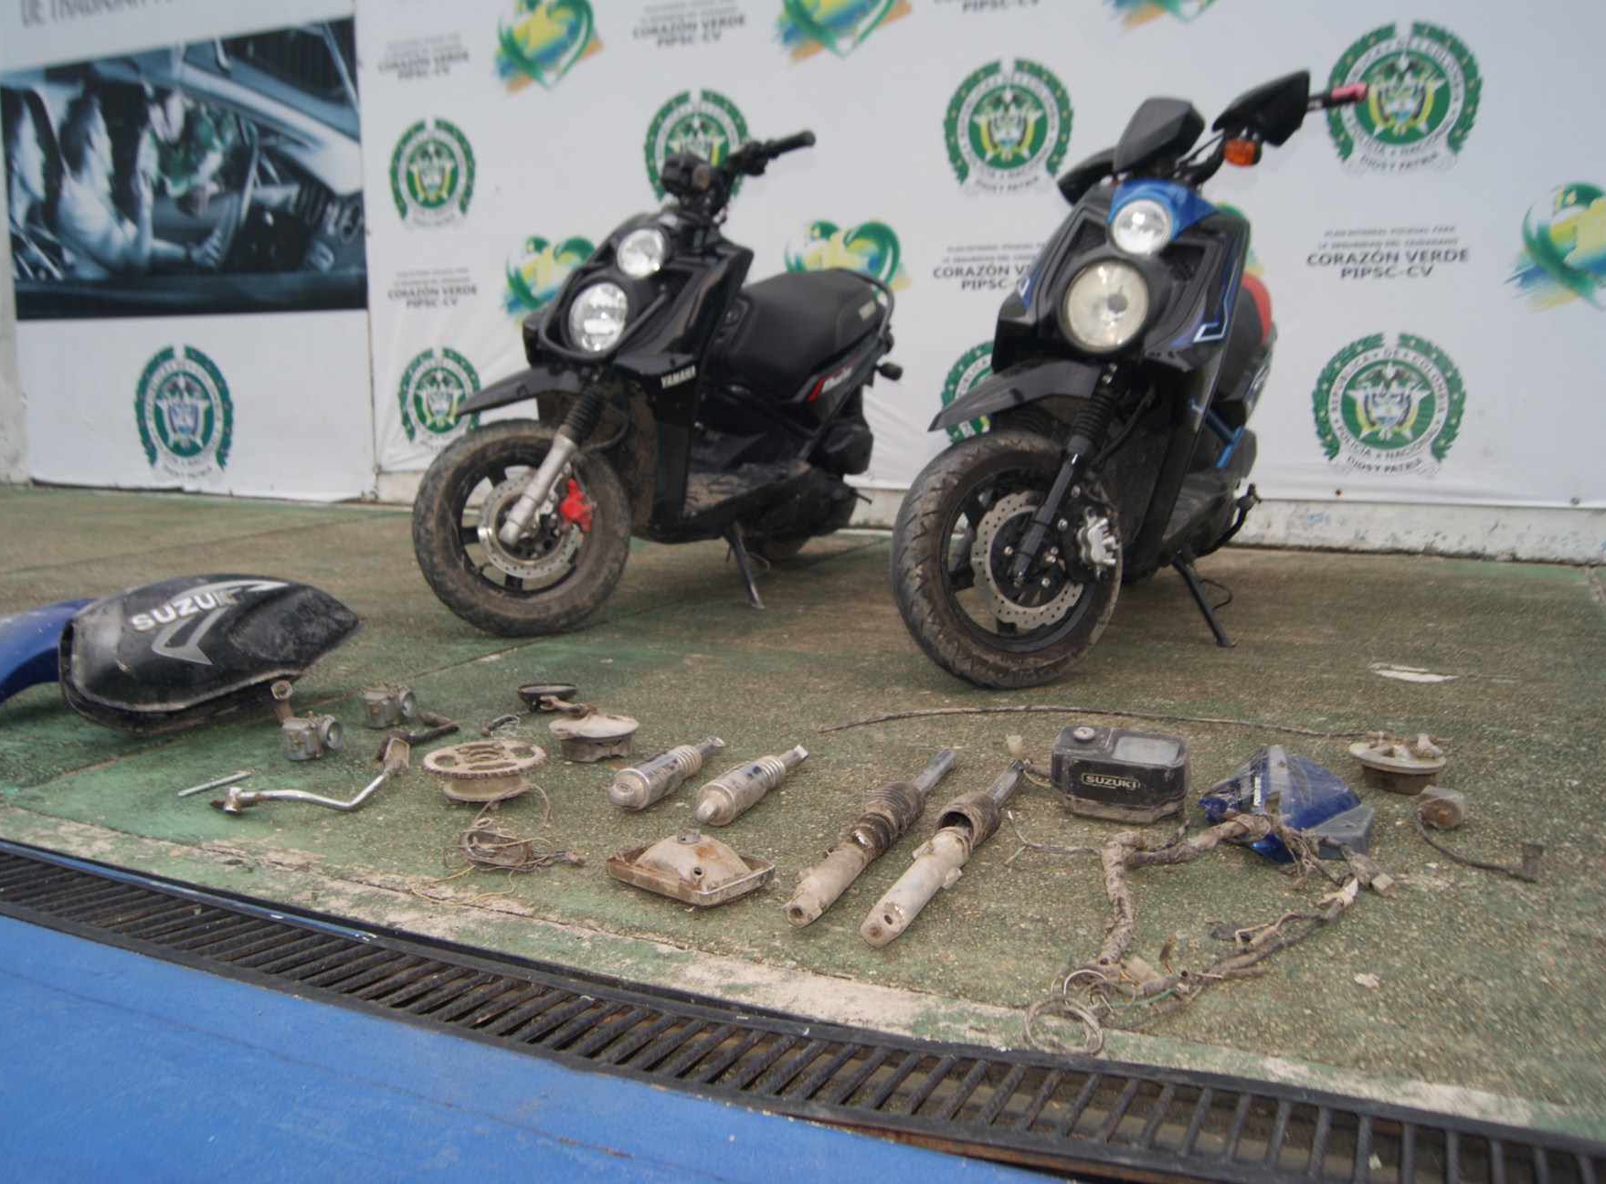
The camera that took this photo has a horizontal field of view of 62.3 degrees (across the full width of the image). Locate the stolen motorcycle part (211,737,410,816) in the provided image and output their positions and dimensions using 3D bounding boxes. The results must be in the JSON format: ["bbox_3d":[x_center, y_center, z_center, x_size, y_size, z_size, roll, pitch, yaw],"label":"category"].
[{"bbox_3d":[-0.649,0.252,1.798,0.272,0.045,0.160,-6,11,-33],"label":"stolen motorcycle part"}]

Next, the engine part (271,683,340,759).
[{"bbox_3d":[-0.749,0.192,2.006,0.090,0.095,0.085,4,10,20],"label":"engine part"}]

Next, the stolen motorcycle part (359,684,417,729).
[{"bbox_3d":[-0.669,0.181,2.172,0.085,0.065,0.060,4,10,20],"label":"stolen motorcycle part"}]

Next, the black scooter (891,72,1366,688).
[{"bbox_3d":[0.730,-0.469,2.913,0.780,1.130,1.860,12,13,25],"label":"black scooter"}]

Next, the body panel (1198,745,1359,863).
[{"bbox_3d":[0.567,0.256,1.594,0.190,0.110,0.190,0,9,0],"label":"body panel"}]

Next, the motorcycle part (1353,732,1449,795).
[{"bbox_3d":[0.830,0.231,1.845,0.132,0.075,0.132,0,9,0],"label":"motorcycle part"}]

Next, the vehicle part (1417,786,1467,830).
[{"bbox_3d":[0.832,0.274,1.723,0.058,0.045,0.052,5,10,25],"label":"vehicle part"}]

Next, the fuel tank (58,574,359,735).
[{"bbox_3d":[-0.987,0.101,2.204,0.470,0.210,0.280,-8,12,-42],"label":"fuel tank"}]

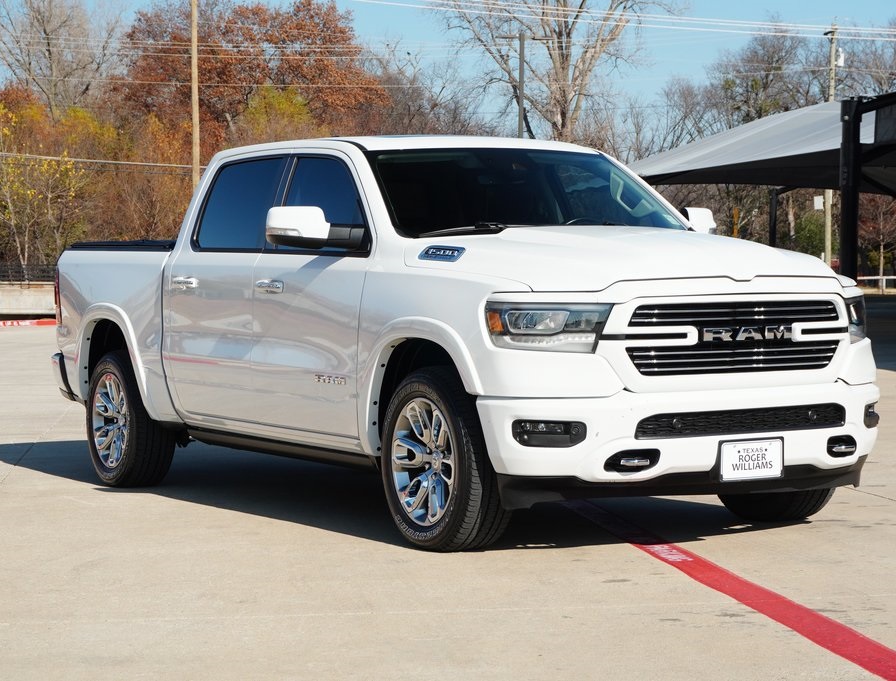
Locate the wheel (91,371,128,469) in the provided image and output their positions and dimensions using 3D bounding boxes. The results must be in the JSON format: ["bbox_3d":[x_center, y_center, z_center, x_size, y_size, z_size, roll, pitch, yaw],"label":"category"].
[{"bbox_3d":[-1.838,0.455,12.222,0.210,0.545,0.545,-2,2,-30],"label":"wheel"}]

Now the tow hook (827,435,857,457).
[{"bbox_3d":[1.656,0.445,8.980,0.195,0.092,0.080,-2,2,-41],"label":"tow hook"}]

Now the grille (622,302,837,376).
[{"bbox_3d":[1.209,-0.013,8.797,1.120,0.305,0.140,-2,2,-30],"label":"grille"}]

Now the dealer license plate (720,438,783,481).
[{"bbox_3d":[1.235,0.484,8.639,0.312,0.160,0.015,-2,3,-30],"label":"dealer license plate"}]

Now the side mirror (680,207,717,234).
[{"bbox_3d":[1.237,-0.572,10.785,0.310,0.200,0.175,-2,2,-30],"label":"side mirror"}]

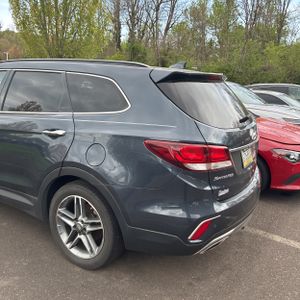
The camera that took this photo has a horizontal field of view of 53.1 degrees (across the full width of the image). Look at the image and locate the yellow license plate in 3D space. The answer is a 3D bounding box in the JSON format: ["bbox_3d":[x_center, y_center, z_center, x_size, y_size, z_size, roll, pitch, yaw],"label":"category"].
[{"bbox_3d":[0.818,0.056,2.509,0.020,0.155,0.305,-7,5,32],"label":"yellow license plate"}]

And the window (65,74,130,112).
[{"bbox_3d":[-0.407,-0.428,2.246,0.640,0.326,0.050,5,-9,27],"label":"window"}]

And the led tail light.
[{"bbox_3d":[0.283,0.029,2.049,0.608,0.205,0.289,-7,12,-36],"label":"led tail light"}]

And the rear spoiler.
[{"bbox_3d":[0.489,-0.620,2.597,0.370,0.155,1.220,6,12,31],"label":"rear spoiler"}]

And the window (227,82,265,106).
[{"bbox_3d":[2.115,-1.335,7.100,1.300,0.180,0.800,-12,56,-49],"label":"window"}]

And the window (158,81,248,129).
[{"bbox_3d":[0.590,-0.391,2.574,0.180,0.530,1.220,-40,-13,30],"label":"window"}]

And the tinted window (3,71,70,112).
[{"bbox_3d":[-0.931,-0.496,2.558,0.876,0.391,0.050,6,-9,31],"label":"tinted window"}]

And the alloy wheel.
[{"bbox_3d":[-0.506,0.596,2.429,0.510,0.510,0.200,6,12,31],"label":"alloy wheel"}]

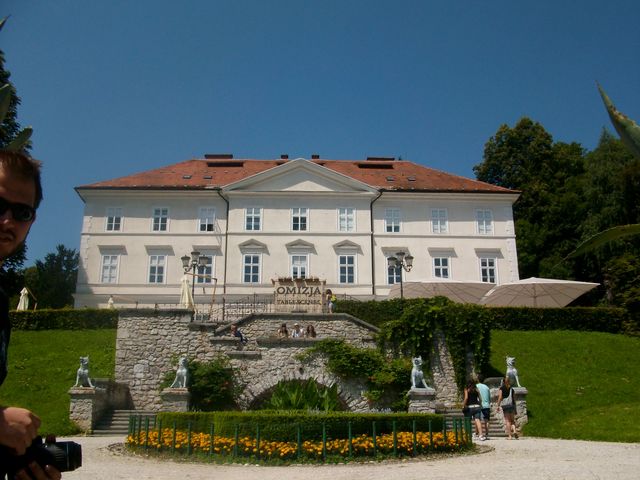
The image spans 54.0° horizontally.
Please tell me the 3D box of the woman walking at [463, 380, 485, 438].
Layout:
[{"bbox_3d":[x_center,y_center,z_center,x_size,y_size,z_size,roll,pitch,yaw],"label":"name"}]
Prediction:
[{"bbox_3d":[4.073,4.498,16.805,0.480,1.620,0.400,0,-15,0],"label":"woman walking"}]

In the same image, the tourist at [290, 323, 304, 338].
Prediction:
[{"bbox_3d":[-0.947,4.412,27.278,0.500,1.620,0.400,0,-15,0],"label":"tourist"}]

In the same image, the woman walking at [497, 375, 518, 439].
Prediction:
[{"bbox_3d":[5.037,4.518,16.902,0.520,1.640,0.440,2,-15,-8],"label":"woman walking"}]

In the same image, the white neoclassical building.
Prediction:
[{"bbox_3d":[-2.113,0.971,55.776,35.000,17.800,15.600,0,-15,-2],"label":"white neoclassical building"}]

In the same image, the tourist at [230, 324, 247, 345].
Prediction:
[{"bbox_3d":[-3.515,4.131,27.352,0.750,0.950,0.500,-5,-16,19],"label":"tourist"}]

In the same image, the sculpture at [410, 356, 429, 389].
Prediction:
[{"bbox_3d":[3.101,4.126,19.591,0.520,0.980,0.680,0,-15,0],"label":"sculpture"}]

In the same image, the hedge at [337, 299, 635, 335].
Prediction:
[{"bbox_3d":[8.441,3.994,32.336,15.196,1.450,1.500,0,-15,0],"label":"hedge"}]

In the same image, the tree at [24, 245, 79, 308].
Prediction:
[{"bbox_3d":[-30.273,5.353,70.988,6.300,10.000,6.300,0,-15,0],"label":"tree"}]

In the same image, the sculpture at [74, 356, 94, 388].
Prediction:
[{"bbox_3d":[-7.343,4.128,19.600,0.550,0.980,0.680,0,-15,0],"label":"sculpture"}]

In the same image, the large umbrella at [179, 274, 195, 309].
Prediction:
[{"bbox_3d":[-7.065,2.789,33.389,0.900,2.150,0.900,0,-15,0],"label":"large umbrella"}]

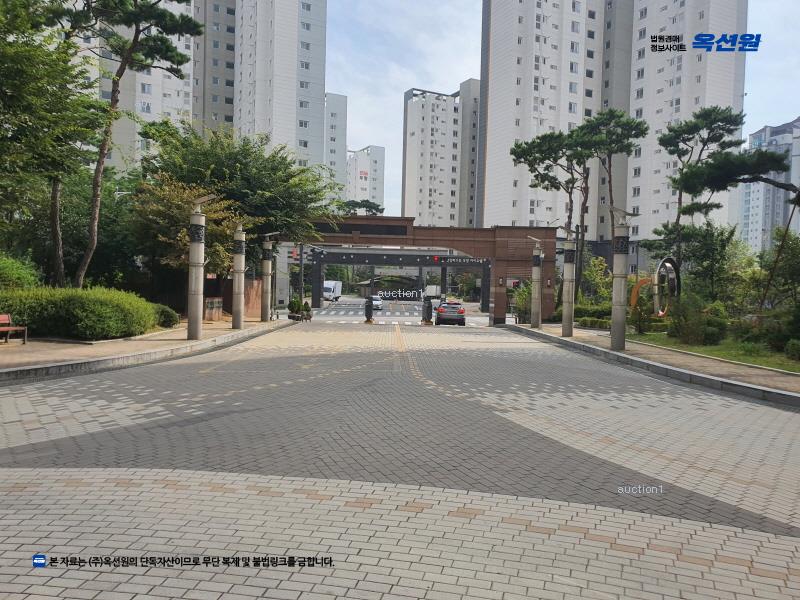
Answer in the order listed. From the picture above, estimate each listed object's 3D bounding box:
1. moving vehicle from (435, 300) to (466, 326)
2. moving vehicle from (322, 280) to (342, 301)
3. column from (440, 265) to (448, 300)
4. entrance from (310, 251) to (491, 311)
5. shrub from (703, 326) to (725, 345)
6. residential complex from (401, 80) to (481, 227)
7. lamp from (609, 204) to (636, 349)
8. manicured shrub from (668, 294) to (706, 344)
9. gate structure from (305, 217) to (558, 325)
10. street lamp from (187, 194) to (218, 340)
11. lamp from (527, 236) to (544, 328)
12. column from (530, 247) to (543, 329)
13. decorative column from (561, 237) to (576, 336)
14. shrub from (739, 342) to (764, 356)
[{"bbox_3d":[3.350,1.000,41.000,1.850,1.600,4.450,1,2,-1],"label":"moving vehicle"},{"bbox_3d":[-9.900,-1.300,85.000,1.850,2.700,5.200,2,2,12],"label":"moving vehicle"},{"bbox_3d":[4.571,-1.187,62.000,0.600,4.700,0.600,2,1,0],"label":"column"},{"bbox_3d":[0.130,-1.718,58.999,17.400,5.350,2.000,1,2,-1],"label":"entrance"},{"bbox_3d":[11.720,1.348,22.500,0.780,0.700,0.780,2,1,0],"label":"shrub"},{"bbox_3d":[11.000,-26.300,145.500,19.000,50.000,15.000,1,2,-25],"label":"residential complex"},{"bbox_3d":[7.204,-0.698,19.500,0.970,4.620,0.520,2,1,0],"label":"lamp"},{"bbox_3d":[10.574,0.717,22.100,1.400,1.800,1.300,2,2,26],"label":"manicured shrub"},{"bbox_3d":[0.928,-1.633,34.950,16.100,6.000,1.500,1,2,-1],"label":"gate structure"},{"bbox_3d":[-6.458,-1.065,19.700,0.950,4.750,0.700,1,2,0],"label":"street lamp"},{"bbox_3d":[7.077,-0.917,31.500,0.750,4.800,0.650,1,2,0],"label":"lamp"},{"bbox_3d":[7.032,-0.645,31.000,0.520,4.250,0.520,2,1,0],"label":"column"},{"bbox_3d":[7.221,-0.469,25.600,0.500,4.150,0.500,1,2,0],"label":"decorative column"},{"bbox_3d":[10.880,1.526,18.600,0.800,0.450,0.750,2,1,0],"label":"shrub"}]

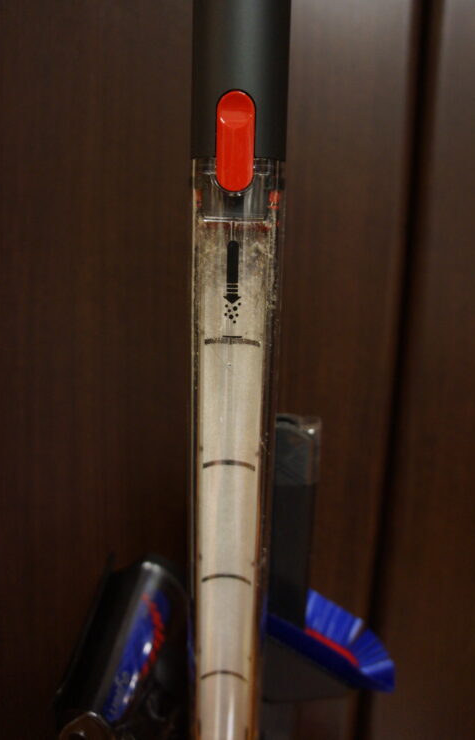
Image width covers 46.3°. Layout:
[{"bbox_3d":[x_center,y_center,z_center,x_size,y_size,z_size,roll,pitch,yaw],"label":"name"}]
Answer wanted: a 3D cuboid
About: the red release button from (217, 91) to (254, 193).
[{"bbox_3d":[-0.001,-0.085,0.208,0.015,0.035,0.006,2,14,4],"label":"red release button"}]

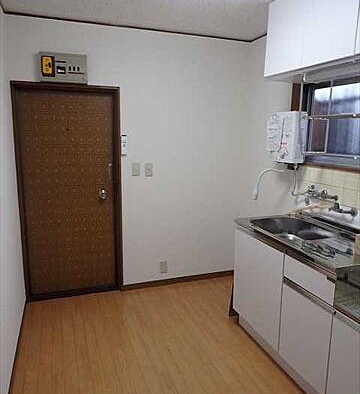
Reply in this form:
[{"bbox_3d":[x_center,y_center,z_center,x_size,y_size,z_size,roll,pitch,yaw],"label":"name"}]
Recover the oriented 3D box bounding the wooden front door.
[{"bbox_3d":[-0.923,-0.004,2.877,0.842,1.845,0.080,-3,11,-20],"label":"wooden front door"}]

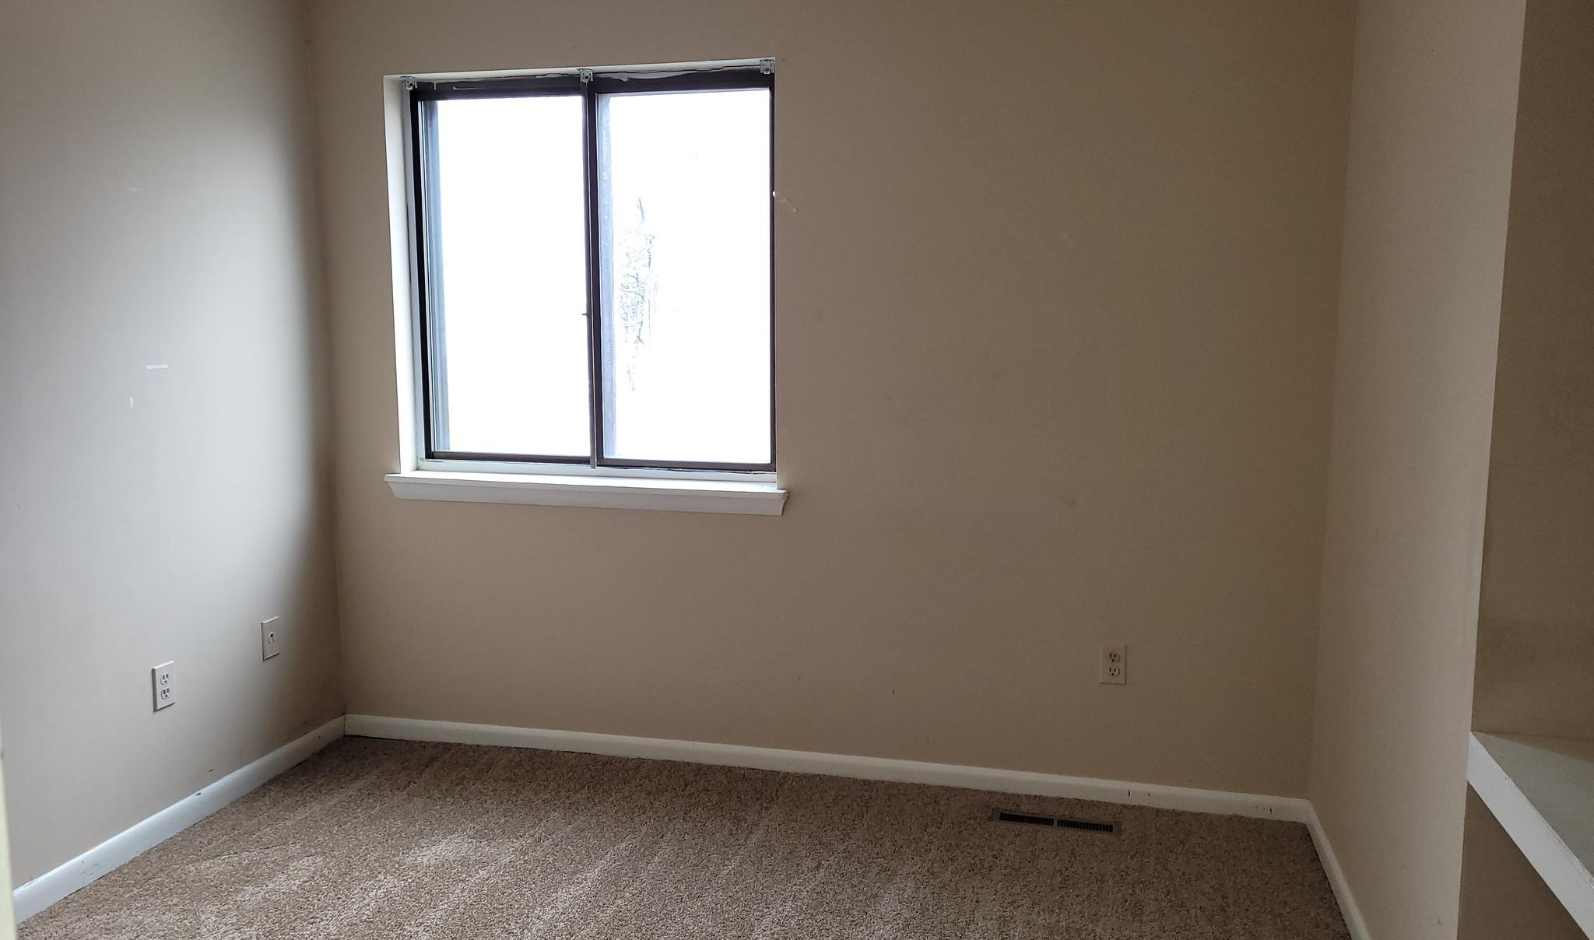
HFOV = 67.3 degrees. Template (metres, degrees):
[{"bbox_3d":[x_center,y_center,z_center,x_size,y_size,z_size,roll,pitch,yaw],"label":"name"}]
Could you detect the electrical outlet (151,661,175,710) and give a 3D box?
[{"bbox_3d":[-1.656,0.567,3.141,0.010,0.115,0.071,2,8,14],"label":"electrical outlet"}]

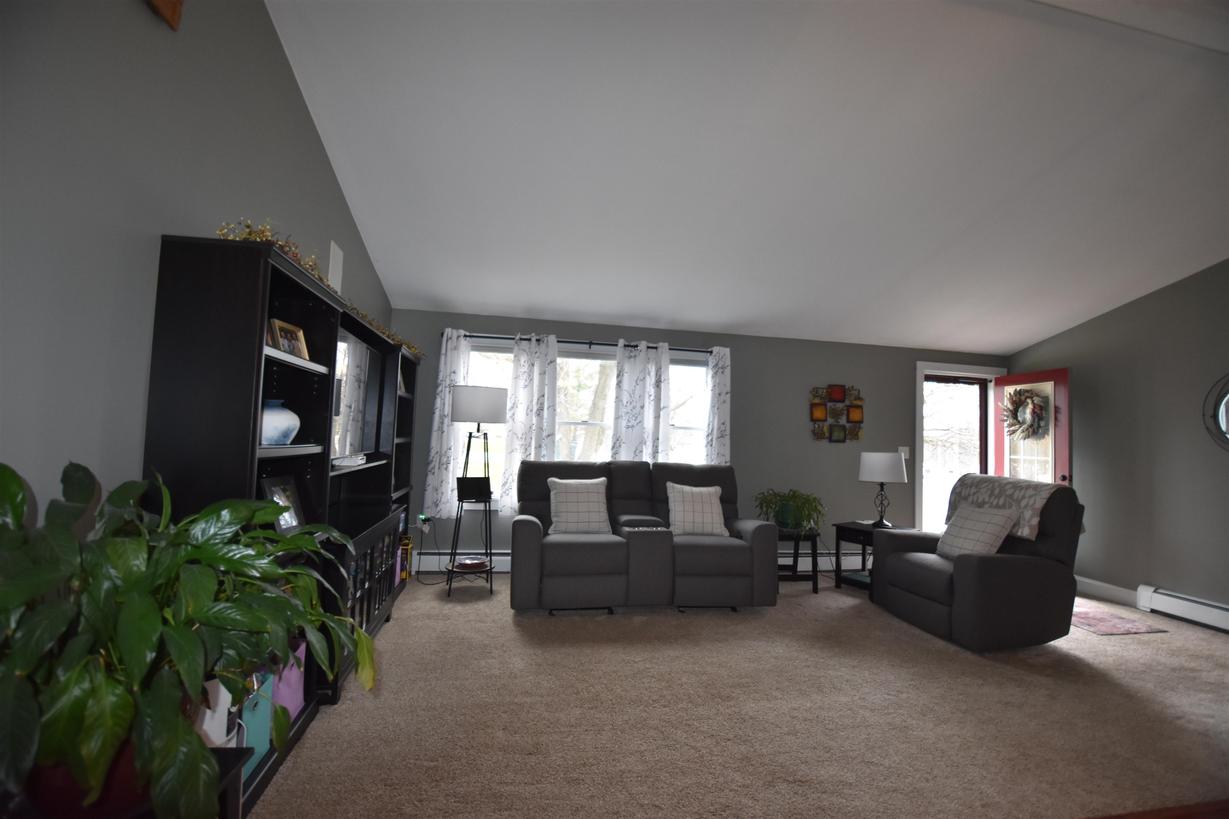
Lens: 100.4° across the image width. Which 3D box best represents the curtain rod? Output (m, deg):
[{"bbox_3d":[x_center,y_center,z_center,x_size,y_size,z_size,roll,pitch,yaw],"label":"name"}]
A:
[{"bbox_3d":[-0.260,-0.595,4.688,2.430,0.035,0.090,3,-3,-9],"label":"curtain rod"}]

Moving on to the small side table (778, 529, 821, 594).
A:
[{"bbox_3d":[1.496,1.293,4.433,0.400,0.500,0.400,3,-3,-11],"label":"small side table"}]

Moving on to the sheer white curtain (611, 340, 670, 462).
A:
[{"bbox_3d":[0.237,0.176,4.746,0.520,1.610,0.110,3,-3,-9],"label":"sheer white curtain"}]

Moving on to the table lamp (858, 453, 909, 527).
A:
[{"bbox_3d":[2.368,0.713,4.546,0.390,0.655,0.390,3,-3,-11],"label":"table lamp"}]

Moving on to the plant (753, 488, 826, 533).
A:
[{"bbox_3d":[1.521,0.879,4.458,0.600,0.390,0.550,3,-3,-11],"label":"plant"}]

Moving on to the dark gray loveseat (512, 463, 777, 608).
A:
[{"bbox_3d":[0.163,0.956,4.052,1.880,1.030,0.980,3,-3,-8],"label":"dark gray loveseat"}]

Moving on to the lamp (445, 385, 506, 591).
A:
[{"bbox_3d":[-1.117,0.622,4.088,0.430,1.605,0.430,3,-3,-11],"label":"lamp"}]

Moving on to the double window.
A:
[{"bbox_3d":[-0.246,0.158,4.746,2.380,1.430,0.100,3,-3,-9],"label":"double window"}]

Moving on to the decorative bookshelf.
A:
[{"bbox_3d":[-1.461,0.438,2.747,0.320,1.800,2.570,3,-3,-11],"label":"decorative bookshelf"}]

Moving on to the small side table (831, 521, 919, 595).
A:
[{"bbox_3d":[2.251,1.296,4.424,0.450,0.550,0.550,5,-4,-43],"label":"small side table"}]

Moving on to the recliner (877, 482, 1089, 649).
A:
[{"bbox_3d":[2.491,0.998,3.577,0.900,1.050,0.960,3,-3,-8],"label":"recliner"}]

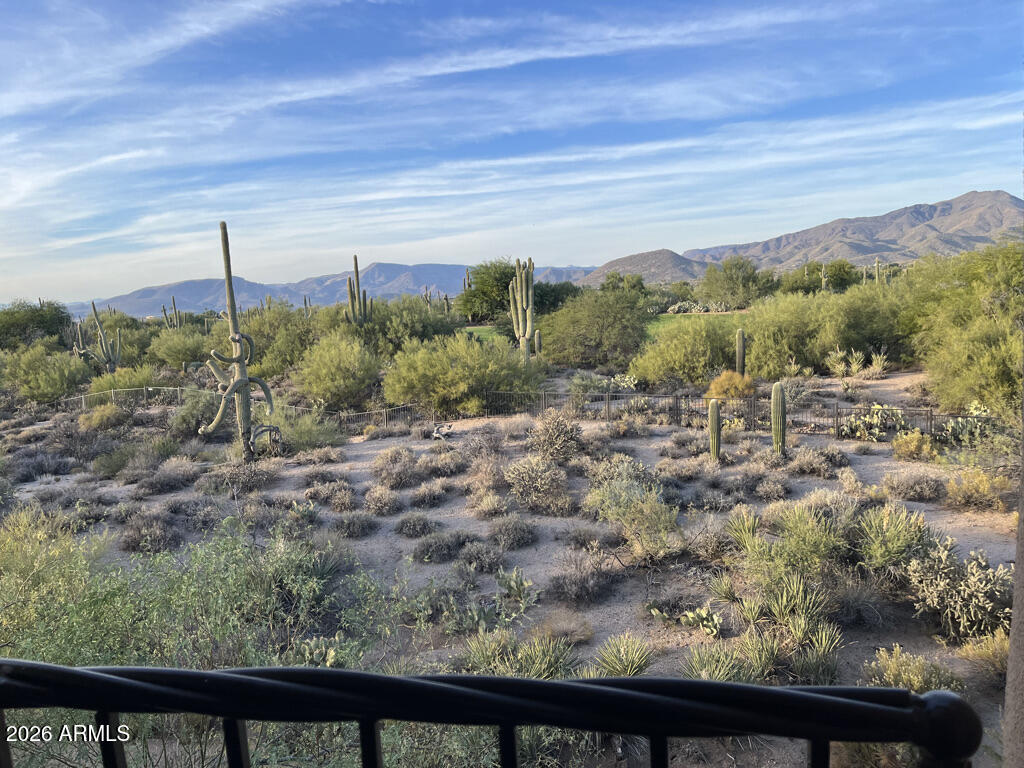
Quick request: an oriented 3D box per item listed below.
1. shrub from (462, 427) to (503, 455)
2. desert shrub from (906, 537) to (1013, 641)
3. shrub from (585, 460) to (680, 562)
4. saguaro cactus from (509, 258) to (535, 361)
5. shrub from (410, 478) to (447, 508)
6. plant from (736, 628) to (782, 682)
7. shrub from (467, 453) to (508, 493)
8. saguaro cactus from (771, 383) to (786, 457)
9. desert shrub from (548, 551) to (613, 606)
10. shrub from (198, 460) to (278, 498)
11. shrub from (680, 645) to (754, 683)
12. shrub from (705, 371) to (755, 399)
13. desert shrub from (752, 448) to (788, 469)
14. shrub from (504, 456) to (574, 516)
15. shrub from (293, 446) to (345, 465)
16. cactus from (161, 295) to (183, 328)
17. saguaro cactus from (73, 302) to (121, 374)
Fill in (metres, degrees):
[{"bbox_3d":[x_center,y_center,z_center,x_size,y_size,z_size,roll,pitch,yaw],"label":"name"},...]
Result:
[{"bbox_3d":[-0.906,1.635,22.983,1.198,0.744,1.138,-3,8,-2],"label":"shrub"},{"bbox_3d":[5.991,2.581,10.176,1.547,1.170,1.470,2,9,31],"label":"desert shrub"},{"bbox_3d":[2.165,2.223,13.705,1.686,1.541,1.518,-2,7,8],"label":"shrub"},{"bbox_3d":[0.546,-4.088,44.168,1.506,6.397,1.280,-3,7,1],"label":"saguaro cactus"},{"bbox_3d":[-1.890,2.427,17.393,0.861,0.596,0.818,-4,8,-7],"label":"shrub"},{"bbox_3d":[2.942,3.170,9.144,0.549,0.557,0.549,0,8,18],"label":"plant"},{"bbox_3d":[-0.628,2.199,19.531,0.968,0.942,0.871,-3,8,-2],"label":"shrub"},{"bbox_3d":[6.984,0.916,20.156,0.401,2.033,0.401,-1,7,19],"label":"saguaro cactus"},{"bbox_3d":[1.145,3.168,12.851,1.034,0.795,0.952,0,6,0],"label":"desert shrub"},{"bbox_3d":[-7.379,2.507,20.772,2.092,0.847,1.569,0,6,0],"label":"shrub"},{"bbox_3d":[2.548,3.503,9.558,0.889,0.550,0.845,-1,9,15],"label":"shrub"},{"bbox_3d":[8.819,0.080,31.150,1.990,1.265,1.791,-1,9,16],"label":"shrub"},{"bbox_3d":[6.772,1.916,20.237,0.949,0.557,0.854,0,9,18],"label":"desert shrub"},{"bbox_3d":[0.669,2.468,18.700,1.700,1.300,1.500,0,6,0],"label":"shrub"},{"bbox_3d":[-5.754,2.102,22.752,1.481,0.467,1.333,-5,7,-15],"label":"shrub"},{"bbox_3d":[-36.046,-7.190,81.703,2.132,4.184,2.026,0,6,0],"label":"cactus"},{"bbox_3d":[-32.415,-3.550,60.000,3.700,5.600,2.500,0,6,0],"label":"saguaro cactus"}]

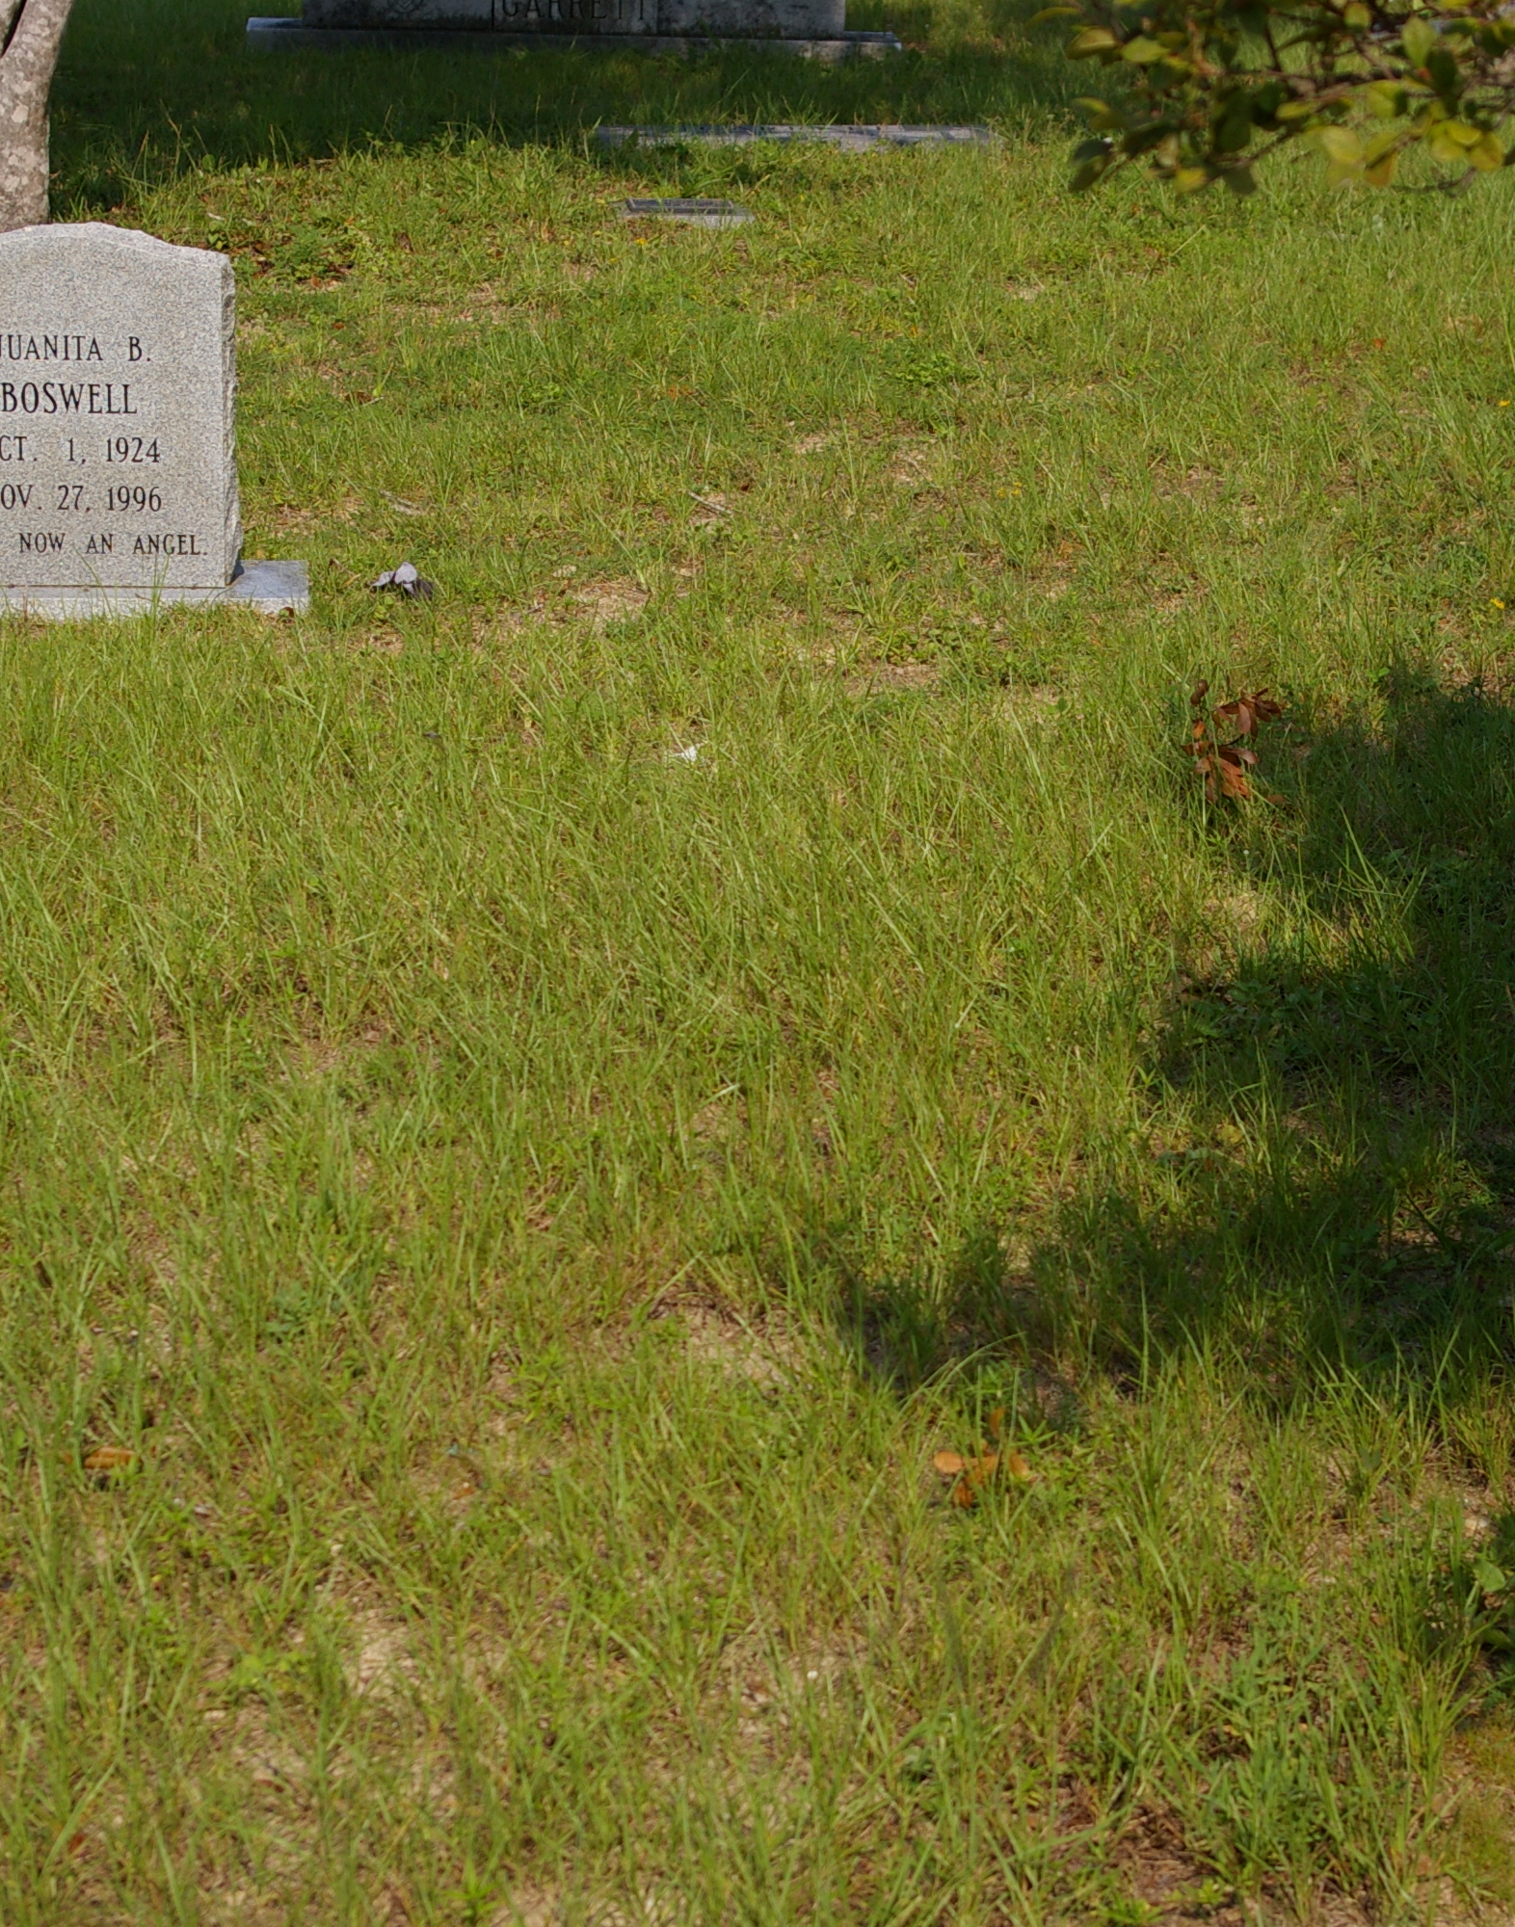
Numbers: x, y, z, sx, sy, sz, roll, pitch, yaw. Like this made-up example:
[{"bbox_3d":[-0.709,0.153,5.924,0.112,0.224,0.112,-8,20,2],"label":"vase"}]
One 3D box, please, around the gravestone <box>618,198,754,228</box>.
[{"bbox_3d":[-0.183,-1.773,11.613,0.325,0.080,0.240,0,19,-5],"label":"gravestone"}]

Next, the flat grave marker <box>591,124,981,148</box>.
[{"bbox_3d":[0.131,-2.154,12.813,1.070,0.080,0.400,0,19,-5],"label":"flat grave marker"}]

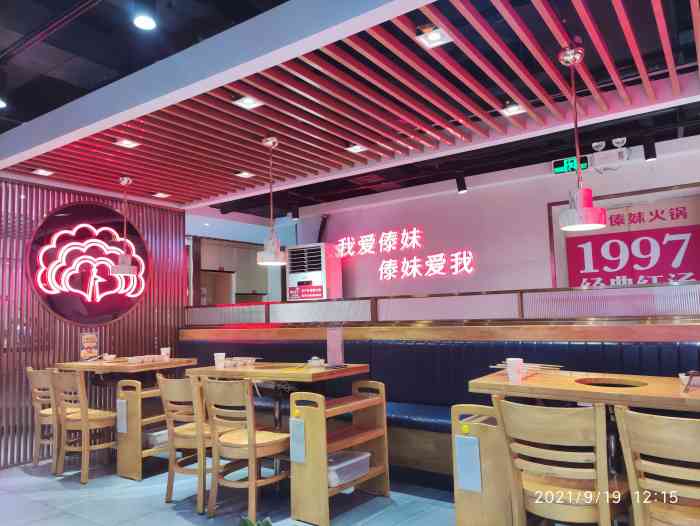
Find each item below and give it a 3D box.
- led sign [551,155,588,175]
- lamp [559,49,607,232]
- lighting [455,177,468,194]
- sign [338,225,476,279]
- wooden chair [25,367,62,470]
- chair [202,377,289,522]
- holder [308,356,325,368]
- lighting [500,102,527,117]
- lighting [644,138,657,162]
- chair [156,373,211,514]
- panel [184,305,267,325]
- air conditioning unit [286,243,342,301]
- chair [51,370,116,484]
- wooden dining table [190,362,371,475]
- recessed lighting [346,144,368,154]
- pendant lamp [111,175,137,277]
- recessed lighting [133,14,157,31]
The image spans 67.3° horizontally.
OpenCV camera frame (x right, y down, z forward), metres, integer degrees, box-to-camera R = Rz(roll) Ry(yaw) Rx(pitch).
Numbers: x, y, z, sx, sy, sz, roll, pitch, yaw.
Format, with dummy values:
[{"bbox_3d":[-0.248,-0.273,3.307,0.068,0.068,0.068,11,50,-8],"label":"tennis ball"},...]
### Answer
[{"bbox_3d":[2.117,-0.951,5.050,0.321,0.122,0.035,-5,-7,35],"label":"led sign"},{"bbox_3d":[1.074,-0.585,2.489,0.210,0.865,0.210,-5,-7,35],"label":"lamp"},{"bbox_3d":[0.888,-0.645,4.236,0.075,0.134,0.075,-5,-7,35],"label":"lighting"},{"bbox_3d":[0.556,-0.093,6.076,1.791,0.599,0.050,-5,-7,35],"label":"sign"},{"bbox_3d":[-2.329,1.228,4.270,0.391,0.788,0.431,-5,-7,35],"label":"wooden chair"},{"bbox_3d":[-0.543,1.036,3.049,0.410,0.786,0.480,-5,-7,35],"label":"chair"},{"bbox_3d":[-0.215,0.632,3.355,0.105,0.069,0.090,-5,-7,35],"label":"holder"},{"bbox_3d":[0.996,-0.935,3.204,0.125,0.039,0.125,-5,-7,35],"label":"lighting"},{"bbox_3d":[2.374,-0.888,4.152,0.086,0.186,0.086,-5,-7,35],"label":"lighting"},{"bbox_3d":[-0.937,1.097,3.329,0.391,0.793,0.431,-5,-7,35],"label":"chair"},{"bbox_3d":[-1.270,0.527,5.337,1.170,0.187,0.035,-5,-7,35],"label":"panel"},{"bbox_3d":[-0.387,0.776,6.174,0.571,1.930,0.330,-5,-7,35],"label":"air conditioning unit"},{"bbox_3d":[-1.891,1.167,3.908,0.410,0.764,0.480,-5,-7,35],"label":"chair"},{"bbox_3d":[-0.474,1.077,3.464,1.020,0.781,0.620,-5,-7,35],"label":"wooden dining table"},{"bbox_3d":[0.051,-0.833,3.800,0.129,0.040,0.129,-5,-7,35],"label":"recessed lighting"},{"bbox_3d":[-1.971,-0.323,4.601,0.210,0.860,0.210,-5,-7,35],"label":"pendant lamp"},{"bbox_3d":[-1.096,-1.277,2.811,0.125,0.045,0.125,-2,-5,0],"label":"recessed lighting"}]

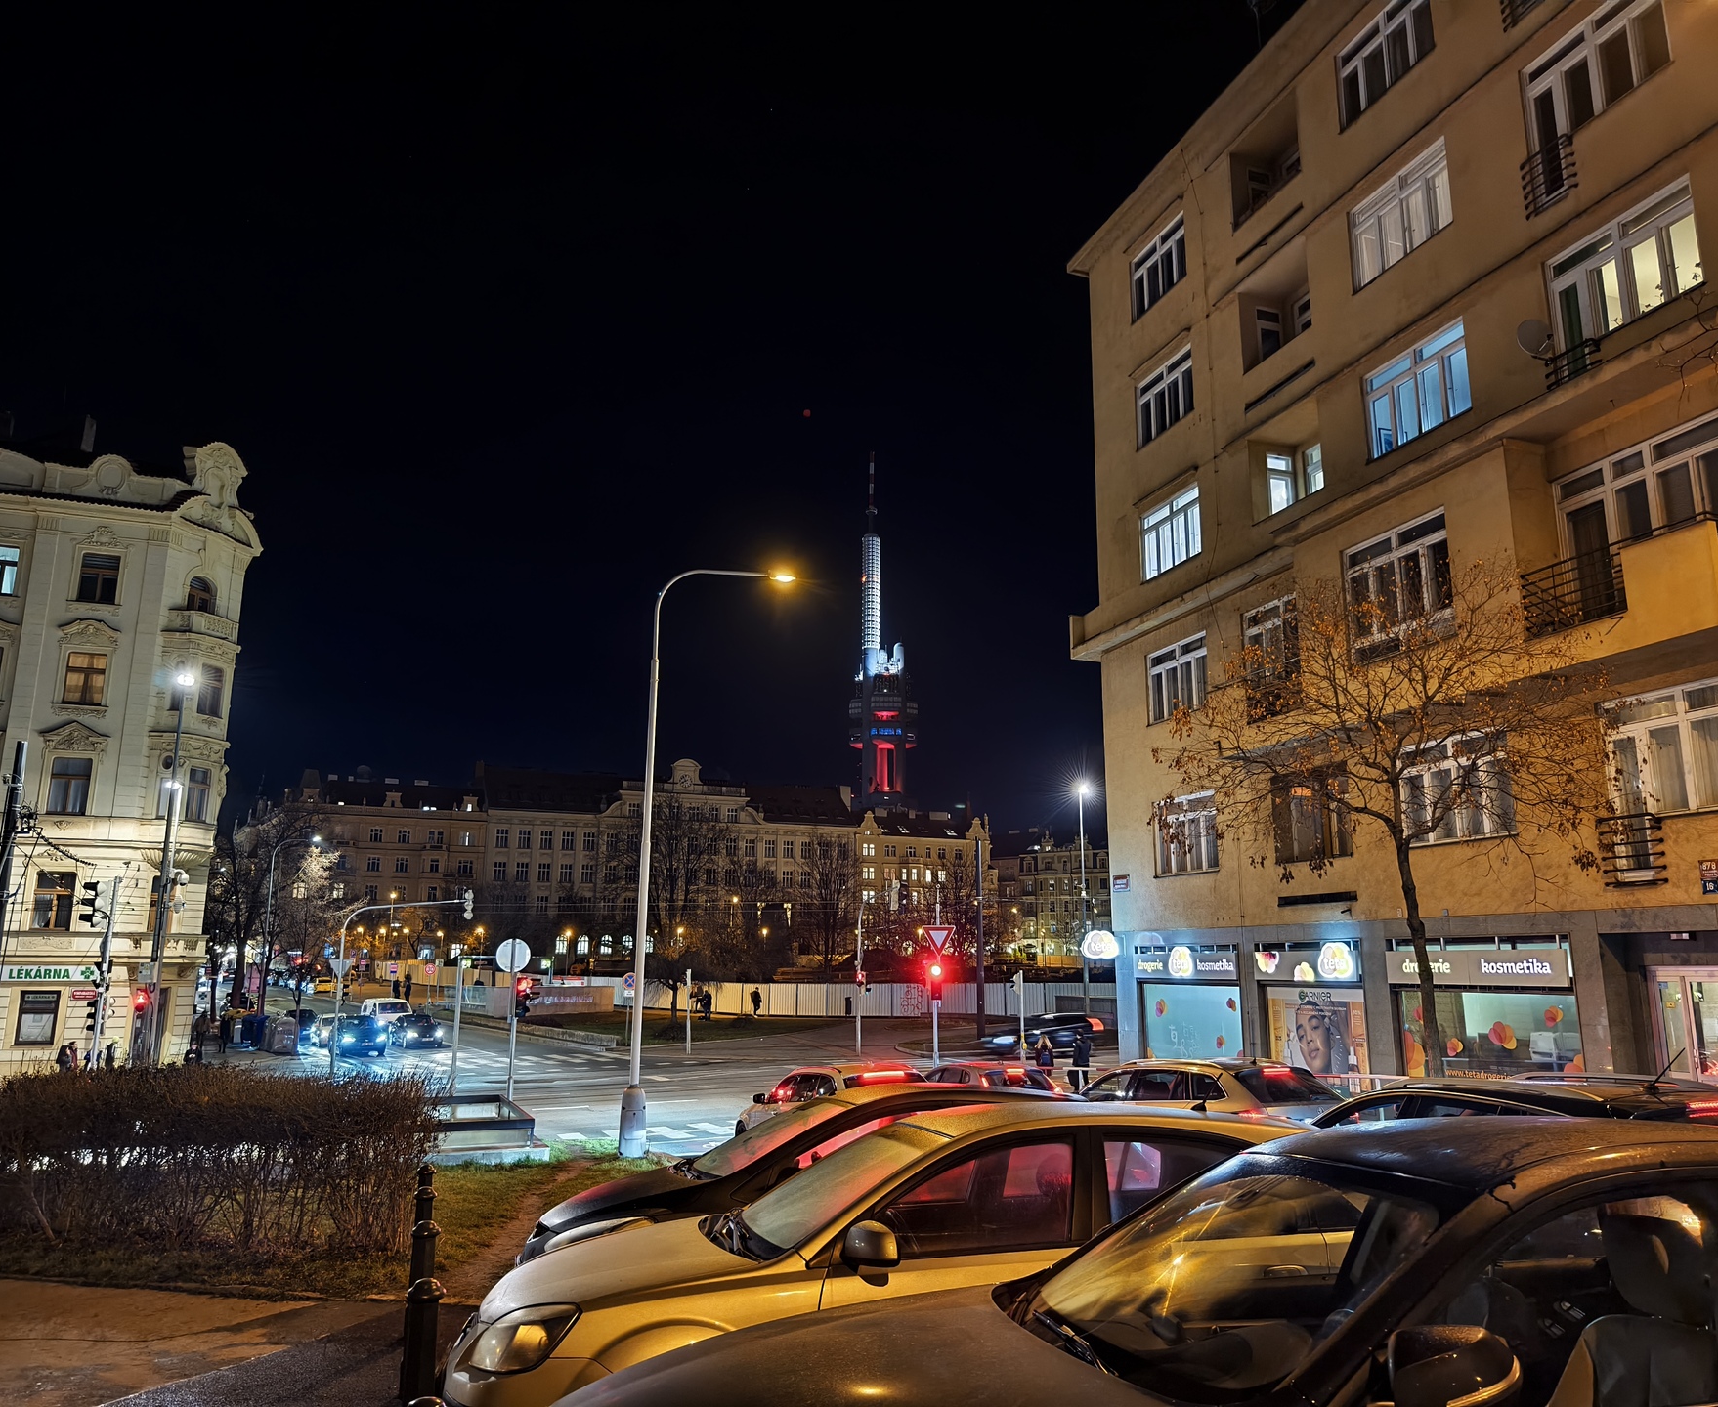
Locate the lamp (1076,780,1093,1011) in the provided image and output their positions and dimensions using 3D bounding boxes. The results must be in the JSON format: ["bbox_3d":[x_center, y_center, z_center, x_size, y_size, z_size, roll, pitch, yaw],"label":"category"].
[{"bbox_3d":[9.252,8.469,50.352,0.400,10.575,0.900,5,-13,-20],"label":"lamp"}]

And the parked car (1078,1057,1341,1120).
[{"bbox_3d":[4.113,5.310,15.901,1.820,1.480,4.650,5,-16,-20],"label":"parked car"}]

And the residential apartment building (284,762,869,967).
[{"bbox_3d":[-36.048,21.658,166.821,71.453,27.235,17.000,4,-13,-18],"label":"residential apartment building"}]

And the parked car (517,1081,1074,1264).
[{"bbox_3d":[-0.029,3.218,7.938,4.250,1.460,1.770,3,-16,-15],"label":"parked car"}]

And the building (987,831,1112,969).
[{"bbox_3d":[32.585,33.760,211.669,24.000,23.500,14.000,-4,-13,19],"label":"building"}]

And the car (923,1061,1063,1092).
[{"bbox_3d":[2.163,7.502,23.354,1.740,1.460,4.150,4,-15,-18],"label":"car"}]

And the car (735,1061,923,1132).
[{"bbox_3d":[-0.420,6.005,18.103,1.770,1.440,4.270,6,-17,-24],"label":"car"}]

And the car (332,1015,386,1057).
[{"bbox_3d":[-19.859,13.098,49.571,1.800,1.500,4.300,6,-13,-24],"label":"car"}]

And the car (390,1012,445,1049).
[{"bbox_3d":[-19.084,13.913,53.675,1.800,1.470,4.350,7,-14,-27],"label":"car"}]

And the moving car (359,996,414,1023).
[{"bbox_3d":[-23.274,15.570,61.587,1.800,1.850,4.500,6,-13,-25],"label":"moving car"}]

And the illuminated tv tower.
[{"bbox_3d":[10.151,0.158,505.036,28.000,216.000,28.000,0,-12,1],"label":"illuminated tv tower"}]

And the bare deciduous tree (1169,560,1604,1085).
[{"bbox_3d":[6.899,1.943,16.162,5.600,7.895,5.000,-5,-13,23],"label":"bare deciduous tree"}]

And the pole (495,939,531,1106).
[{"bbox_3d":[-6.977,6.663,24.746,0.700,3.918,0.140,4,-12,-16],"label":"pole"}]

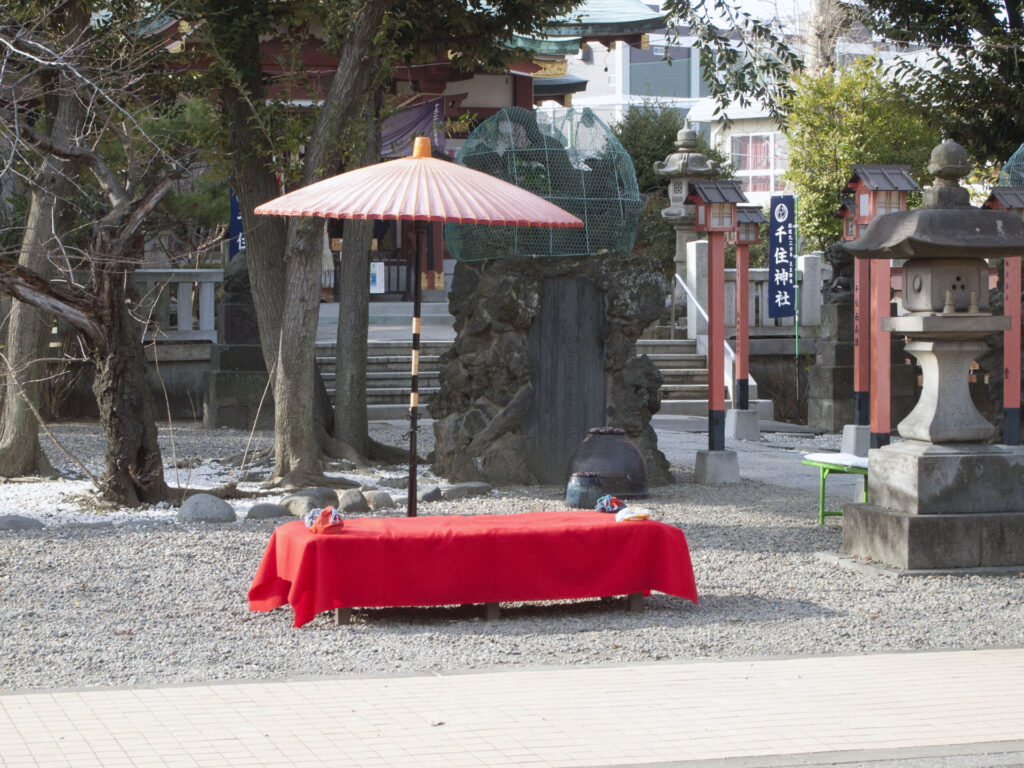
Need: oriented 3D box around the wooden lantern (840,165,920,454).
[{"bbox_3d":[2.482,-0.381,16.693,0.422,2.170,0.378,-1,2,-16],"label":"wooden lantern"}]

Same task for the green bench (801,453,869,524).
[{"bbox_3d":[2.316,0.683,15.452,0.380,0.420,1.350,-1,3,-24],"label":"green bench"}]

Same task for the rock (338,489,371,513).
[{"bbox_3d":[-1.060,0.773,16.617,0.220,0.135,0.200,0,3,0],"label":"rock"}]

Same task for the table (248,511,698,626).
[{"bbox_3d":[-0.181,0.885,11.953,1.906,0.406,0.756,-1,2,-19],"label":"table"}]

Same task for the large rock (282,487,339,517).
[{"bbox_3d":[-1.381,0.799,17.025,0.378,0.164,0.268,-1,2,-16],"label":"large rock"}]

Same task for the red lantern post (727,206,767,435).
[{"bbox_3d":[2.217,-0.664,23.900,0.380,2.100,0.340,-1,3,-18],"label":"red lantern post"}]

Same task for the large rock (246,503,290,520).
[{"bbox_3d":[-1.581,0.811,16.168,0.300,0.100,0.220,-1,3,-12],"label":"large rock"}]

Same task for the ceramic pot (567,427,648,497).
[{"bbox_3d":[0.713,0.576,18.593,0.611,0.482,0.611,0,2,0],"label":"ceramic pot"}]

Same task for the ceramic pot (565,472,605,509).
[{"bbox_3d":[0.514,0.746,17.512,0.263,0.230,0.263,0,2,0],"label":"ceramic pot"}]

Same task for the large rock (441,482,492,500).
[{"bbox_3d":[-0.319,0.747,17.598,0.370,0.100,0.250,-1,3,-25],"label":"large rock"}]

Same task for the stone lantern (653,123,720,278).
[{"bbox_3d":[2.409,-2.300,34.112,0.819,2.550,0.787,-1,2,-15],"label":"stone lantern"}]

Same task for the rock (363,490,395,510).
[{"bbox_3d":[-0.929,0.805,17.357,0.202,0.124,0.173,-1,2,-16],"label":"rock"}]

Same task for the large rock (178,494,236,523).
[{"bbox_3d":[-1.958,0.784,15.976,0.360,0.170,0.290,0,3,0],"label":"large rock"}]

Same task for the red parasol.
[{"bbox_3d":[-0.475,-0.133,12.750,1.680,2.260,1.680,2,3,0],"label":"red parasol"}]

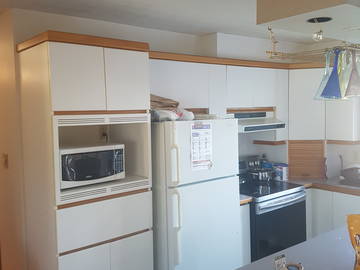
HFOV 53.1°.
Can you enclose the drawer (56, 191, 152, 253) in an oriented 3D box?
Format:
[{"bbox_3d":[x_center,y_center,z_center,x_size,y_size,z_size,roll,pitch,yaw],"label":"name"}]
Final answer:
[{"bbox_3d":[-0.604,0.529,2.477,0.664,0.274,0.490,-5,7,-39],"label":"drawer"}]

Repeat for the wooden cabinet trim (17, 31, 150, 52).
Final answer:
[{"bbox_3d":[-0.650,-0.581,2.411,0.679,0.059,0.616,-5,7,-39],"label":"wooden cabinet trim"}]

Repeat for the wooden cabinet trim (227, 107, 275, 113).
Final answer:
[{"bbox_3d":[0.709,-0.238,3.578,0.732,0.046,0.031,-5,7,-39],"label":"wooden cabinet trim"}]

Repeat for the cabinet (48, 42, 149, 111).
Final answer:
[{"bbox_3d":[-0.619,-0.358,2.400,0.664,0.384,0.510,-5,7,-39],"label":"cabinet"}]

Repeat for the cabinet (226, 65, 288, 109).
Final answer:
[{"bbox_3d":[0.709,-0.478,3.735,0.963,0.408,0.305,-5,7,-39],"label":"cabinet"}]

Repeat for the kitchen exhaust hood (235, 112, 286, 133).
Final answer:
[{"bbox_3d":[0.688,-0.144,3.655,0.719,0.170,0.448,-5,7,-39],"label":"kitchen exhaust hood"}]

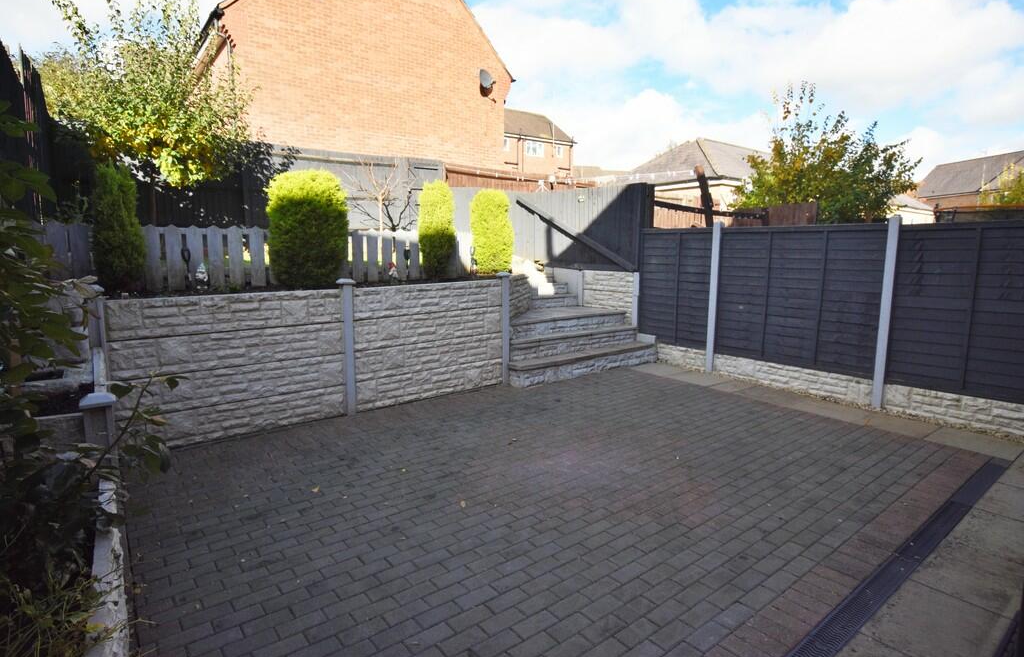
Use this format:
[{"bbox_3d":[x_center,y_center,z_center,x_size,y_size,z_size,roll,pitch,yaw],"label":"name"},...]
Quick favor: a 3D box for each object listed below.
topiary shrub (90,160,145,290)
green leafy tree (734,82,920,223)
[{"bbox_3d":[-3.267,-0.820,4.461,0.390,1.070,0.380,-6,11,-38],"label":"topiary shrub"},{"bbox_3d":[6.421,-2.945,11.019,3.700,4.100,3.600,-6,10,-36],"label":"green leafy tree"}]

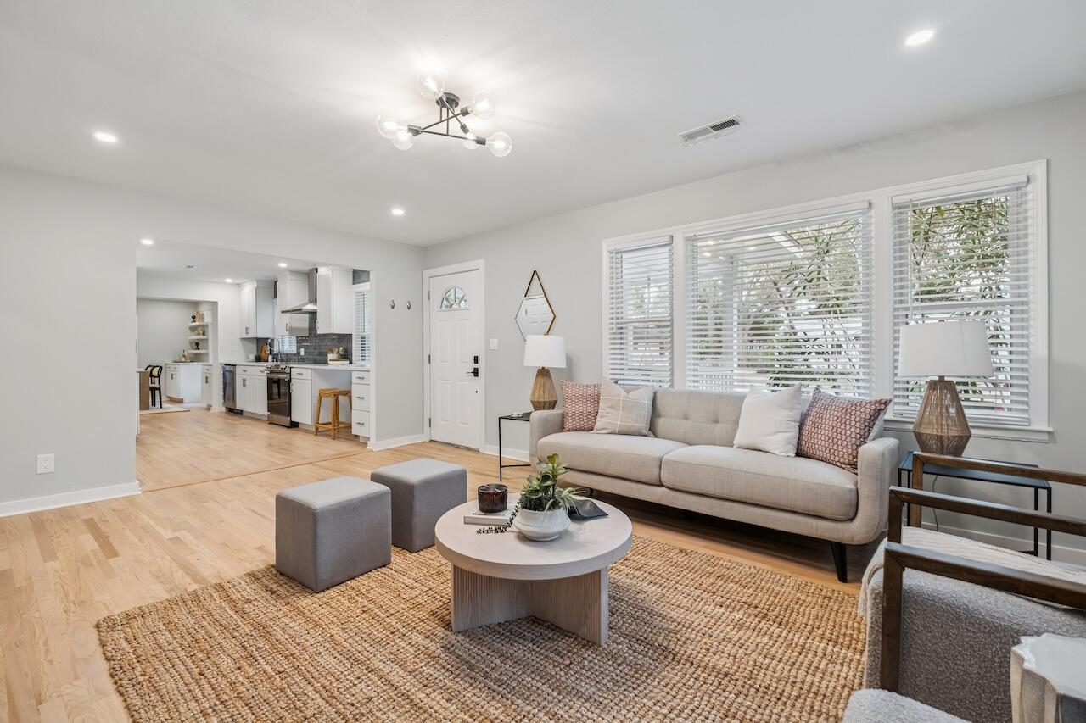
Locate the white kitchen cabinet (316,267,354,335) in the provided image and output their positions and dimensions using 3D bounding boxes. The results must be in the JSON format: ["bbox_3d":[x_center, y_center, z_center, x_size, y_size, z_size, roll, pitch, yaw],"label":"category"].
[{"bbox_3d":[-3.056,-0.880,6.664,0.485,0.980,0.330,1,1,39],"label":"white kitchen cabinet"}]

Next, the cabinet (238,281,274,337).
[{"bbox_3d":[-5.428,-0.951,8.584,0.860,1.040,0.330,1,1,39],"label":"cabinet"}]

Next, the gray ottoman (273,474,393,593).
[{"bbox_3d":[-1.051,0.842,2.292,0.390,0.390,0.385,1,1,39],"label":"gray ottoman"}]

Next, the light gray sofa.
[{"bbox_3d":[0.989,0.623,2.974,2.135,0.835,0.870,1,1,39],"label":"light gray sofa"}]

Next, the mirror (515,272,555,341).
[{"bbox_3d":[-0.081,-0.560,4.546,0.527,0.705,0.030,1,1,39],"label":"mirror"}]

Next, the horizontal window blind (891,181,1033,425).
[{"bbox_3d":[2.292,-0.318,2.514,0.564,1.290,0.060,1,1,39],"label":"horizontal window blind"}]

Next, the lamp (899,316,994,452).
[{"bbox_3d":[2.008,0.154,2.263,0.350,0.695,0.350,1,1,39],"label":"lamp"}]

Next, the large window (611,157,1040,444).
[{"bbox_3d":[1.607,-0.344,3.237,2.700,1.455,0.110,1,1,39],"label":"large window"}]

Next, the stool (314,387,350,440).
[{"bbox_3d":[-2.741,0.675,5.997,0.500,0.630,0.360,1,1,39],"label":"stool"}]

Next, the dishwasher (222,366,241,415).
[{"bbox_3d":[-5.584,0.505,8.549,0.630,0.850,0.600,1,1,39],"label":"dishwasher"}]

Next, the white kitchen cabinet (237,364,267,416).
[{"bbox_3d":[-4.667,0.476,7.763,1.430,0.800,0.600,1,1,39],"label":"white kitchen cabinet"}]

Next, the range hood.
[{"bbox_3d":[-3.716,-1.077,7.105,0.760,0.660,0.470,1,1,39],"label":"range hood"}]

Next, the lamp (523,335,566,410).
[{"bbox_3d":[0.010,0.113,3.942,0.370,0.720,0.370,0,1,0],"label":"lamp"}]

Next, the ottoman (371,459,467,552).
[{"bbox_3d":[-0.728,0.836,2.701,0.390,0.390,0.385,1,1,39],"label":"ottoman"}]

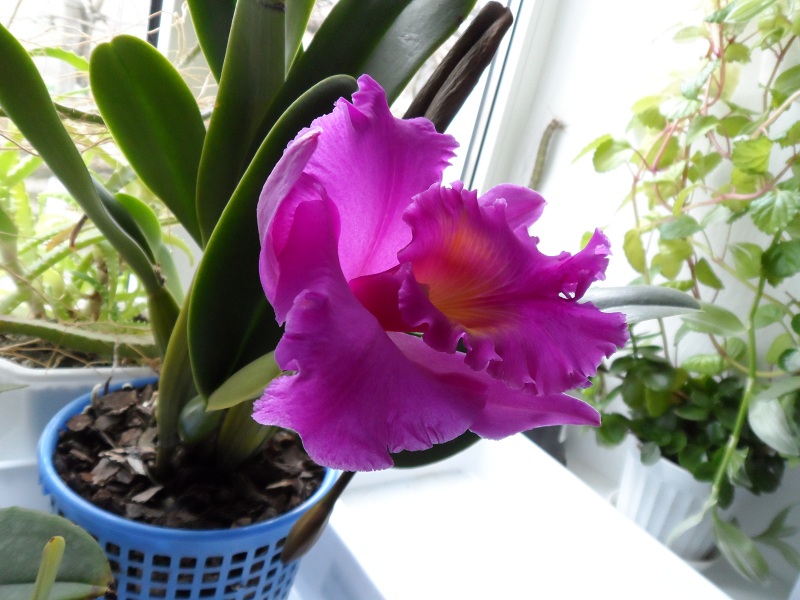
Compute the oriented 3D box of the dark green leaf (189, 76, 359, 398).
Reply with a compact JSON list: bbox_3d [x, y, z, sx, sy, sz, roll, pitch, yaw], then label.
[{"bbox_3d":[-0.060,-0.028,0.315,0.058,0.175,0.035,21,14,-27],"label":"dark green leaf"}]

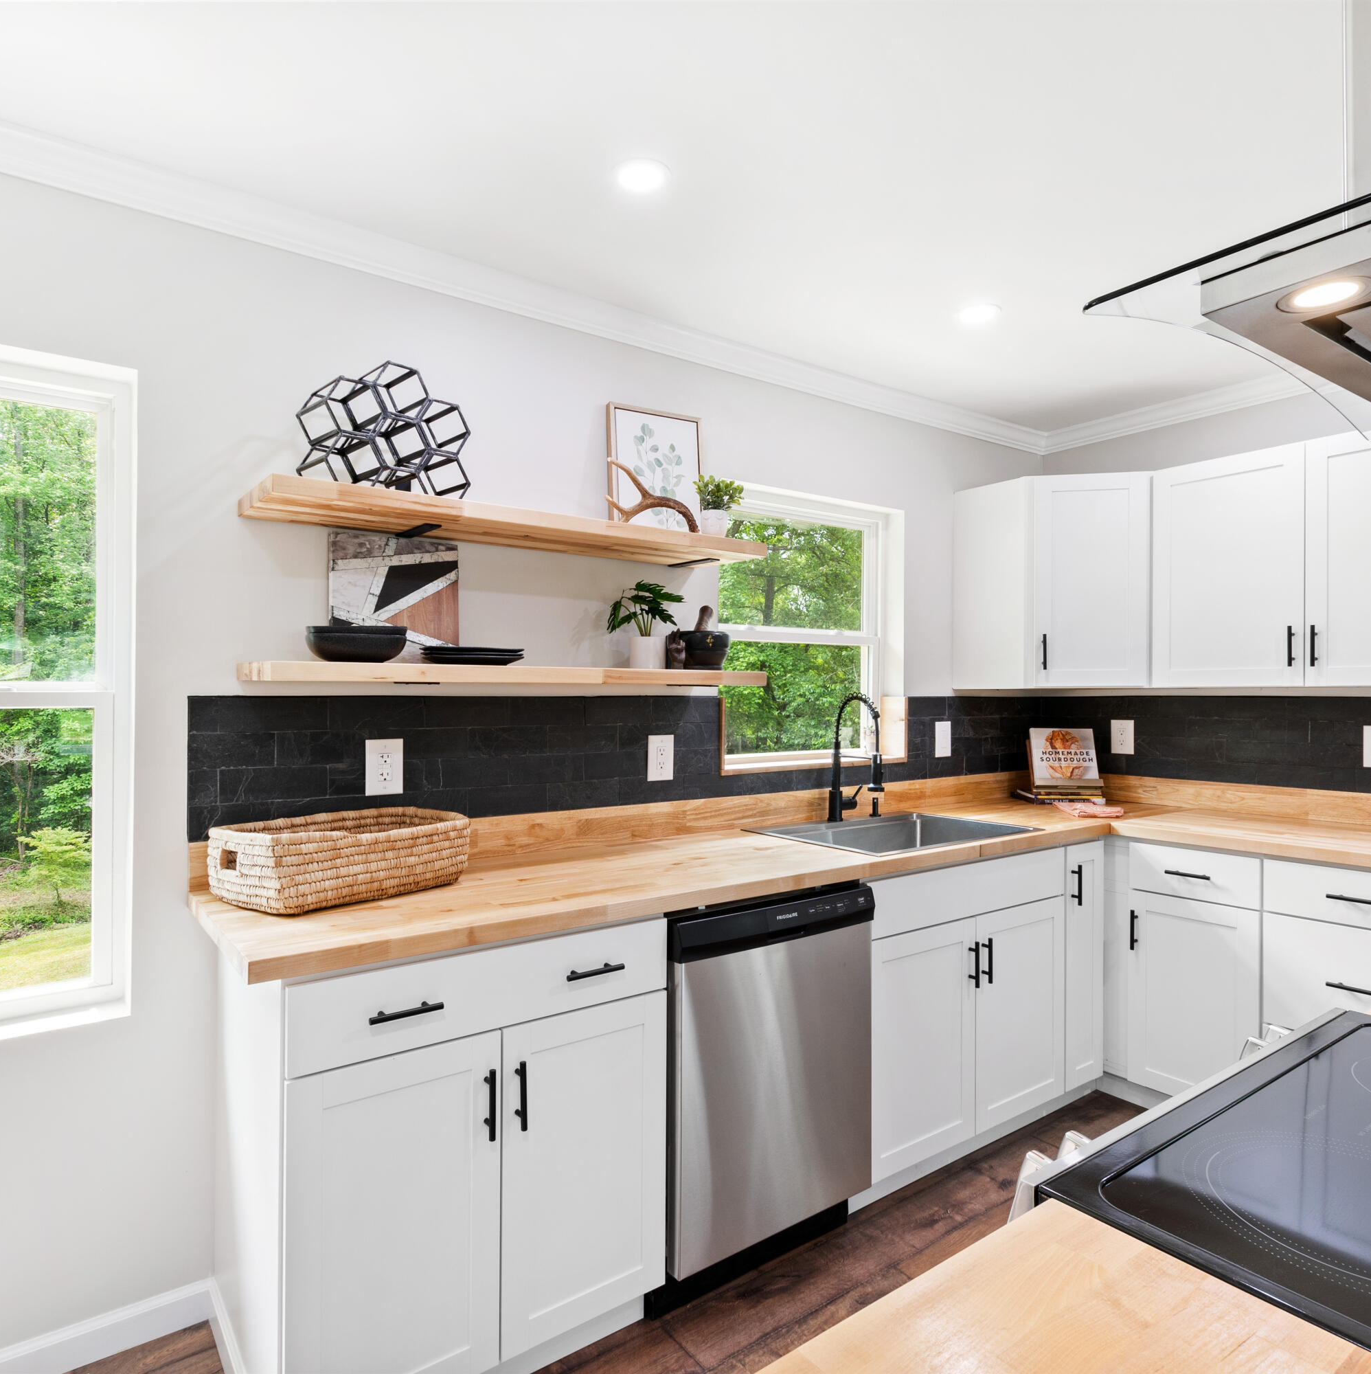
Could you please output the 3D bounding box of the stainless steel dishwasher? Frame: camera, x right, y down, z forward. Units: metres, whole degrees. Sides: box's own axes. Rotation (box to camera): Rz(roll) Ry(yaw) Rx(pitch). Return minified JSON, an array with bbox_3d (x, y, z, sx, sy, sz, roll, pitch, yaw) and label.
[{"bbox_3d":[0.053,0.927,2.194,0.600,0.873,0.610,1,-1,-36],"label":"stainless steel dishwasher"}]

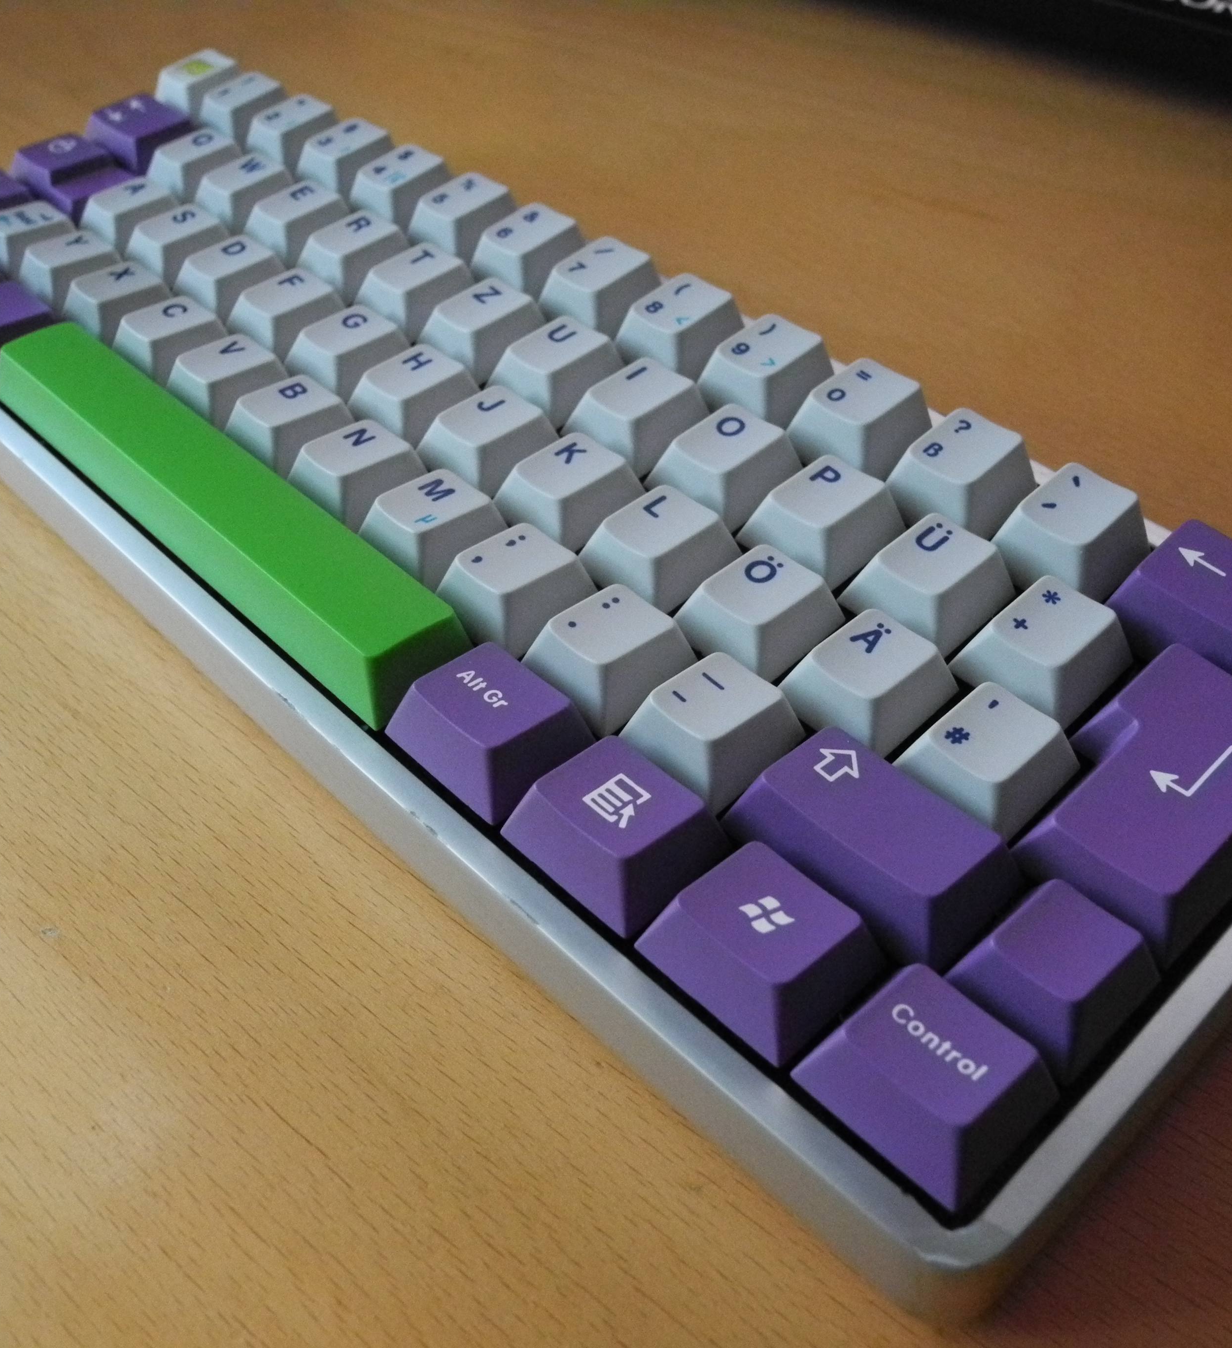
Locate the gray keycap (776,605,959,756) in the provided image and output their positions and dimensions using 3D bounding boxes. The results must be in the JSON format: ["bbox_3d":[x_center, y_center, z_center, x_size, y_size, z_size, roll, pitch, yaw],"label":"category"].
[{"bbox_3d":[0.032,0.000,0.187,0.018,0.007,0.018,-38,54,-24],"label":"gray keycap"}]

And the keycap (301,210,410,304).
[{"bbox_3d":[-0.049,-0.078,0.269,0.018,0.008,0.018,-38,54,-24],"label":"keycap"}]

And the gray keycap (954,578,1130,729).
[{"bbox_3d":[0.055,-0.004,0.186,0.018,0.008,0.018,-38,54,-24],"label":"gray keycap"}]

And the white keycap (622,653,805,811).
[{"bbox_3d":[0.012,0.005,0.183,0.018,0.009,0.018,-38,54,-24],"label":"white keycap"}]

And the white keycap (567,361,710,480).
[{"bbox_3d":[0.003,-0.041,0.228,0.018,0.008,0.018,-38,54,-24],"label":"white keycap"}]

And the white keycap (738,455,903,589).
[{"bbox_3d":[0.029,-0.023,0.207,0.018,0.008,0.018,-38,54,-24],"label":"white keycap"}]

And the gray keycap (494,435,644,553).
[{"bbox_3d":[-0.007,-0.028,0.218,0.018,0.007,0.018,-38,54,-24],"label":"gray keycap"}]

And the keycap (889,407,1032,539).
[{"bbox_3d":[0.049,-0.029,0.209,0.018,0.009,0.018,-38,54,-24],"label":"keycap"}]

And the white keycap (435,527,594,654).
[{"bbox_3d":[-0.015,-0.013,0.204,0.018,0.009,0.018,-38,54,-24],"label":"white keycap"}]

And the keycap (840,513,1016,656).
[{"bbox_3d":[0.042,-0.013,0.198,0.018,0.008,0.018,-38,54,-24],"label":"keycap"}]

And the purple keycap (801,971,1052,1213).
[{"bbox_3d":[0.032,0.041,0.150,0.018,0.009,0.023,-38,54,-24],"label":"purple keycap"}]

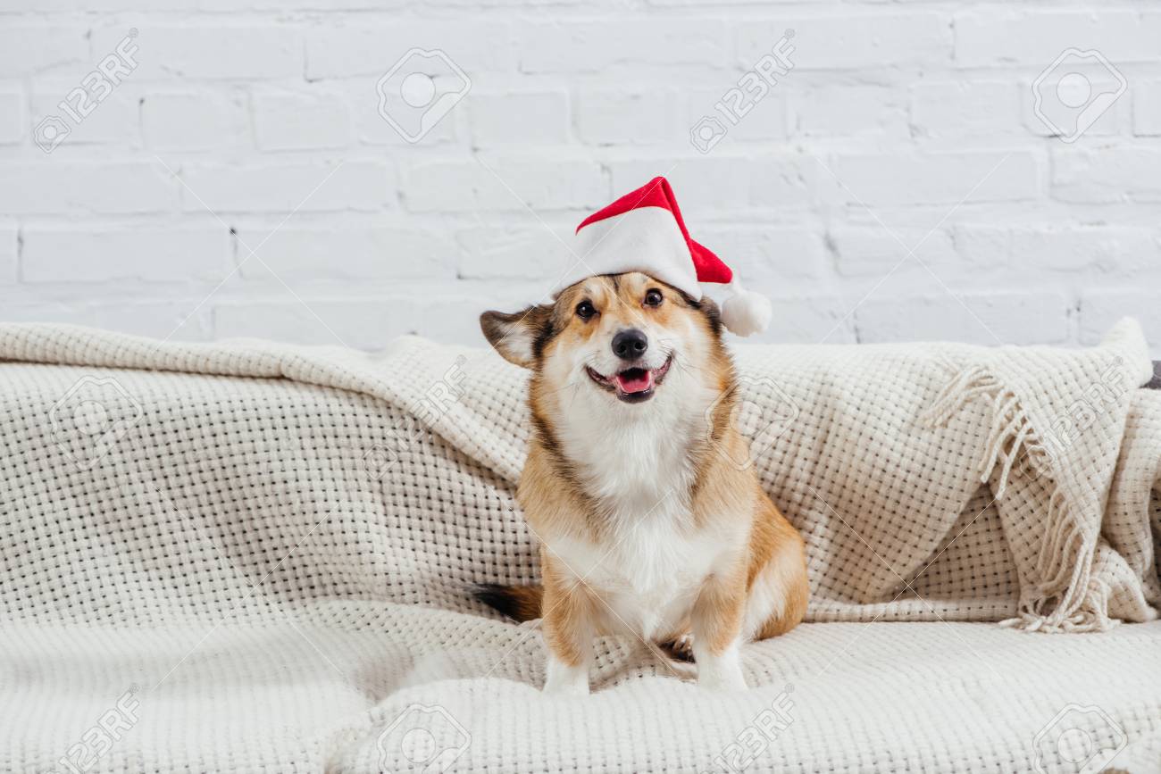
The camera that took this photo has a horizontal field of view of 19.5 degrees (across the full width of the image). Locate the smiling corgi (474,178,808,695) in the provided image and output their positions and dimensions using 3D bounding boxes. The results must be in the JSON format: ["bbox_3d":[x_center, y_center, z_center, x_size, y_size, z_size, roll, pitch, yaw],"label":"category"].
[{"bbox_3d":[0.066,0.039,3.540,0.325,0.505,0.380,0,7,7],"label":"smiling corgi"}]

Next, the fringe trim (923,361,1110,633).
[{"bbox_3d":[0.481,0.121,3.740,0.200,0.285,0.120,-1,7,0],"label":"fringe trim"}]

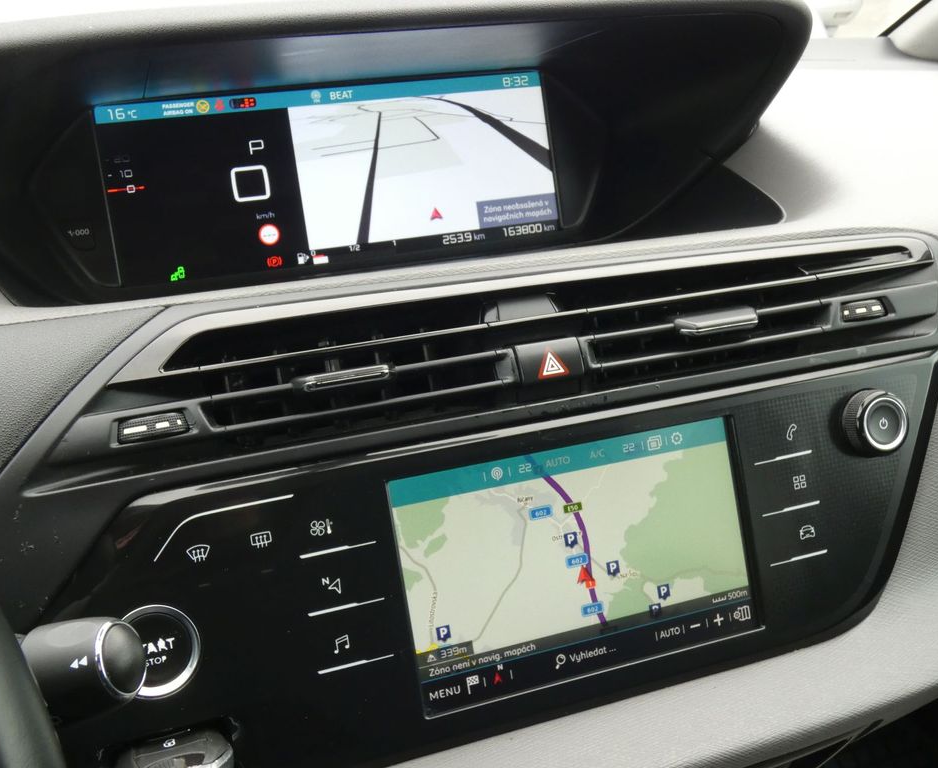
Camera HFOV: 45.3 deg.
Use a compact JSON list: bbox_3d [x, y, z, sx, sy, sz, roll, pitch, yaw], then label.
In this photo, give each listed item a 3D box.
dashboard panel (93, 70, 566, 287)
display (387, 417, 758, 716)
[{"bbox_3d":[-0.080,-0.134,0.713,0.290,0.108,0.016,-10,3,-19],"label":"dashboard panel"},{"bbox_3d":[0.047,0.072,0.468,0.156,0.094,0.012,-10,2,-19],"label":"display"}]

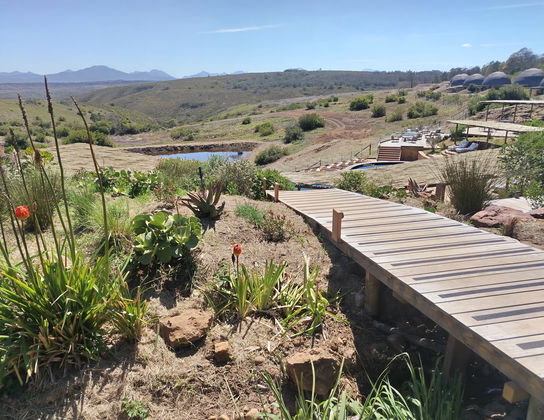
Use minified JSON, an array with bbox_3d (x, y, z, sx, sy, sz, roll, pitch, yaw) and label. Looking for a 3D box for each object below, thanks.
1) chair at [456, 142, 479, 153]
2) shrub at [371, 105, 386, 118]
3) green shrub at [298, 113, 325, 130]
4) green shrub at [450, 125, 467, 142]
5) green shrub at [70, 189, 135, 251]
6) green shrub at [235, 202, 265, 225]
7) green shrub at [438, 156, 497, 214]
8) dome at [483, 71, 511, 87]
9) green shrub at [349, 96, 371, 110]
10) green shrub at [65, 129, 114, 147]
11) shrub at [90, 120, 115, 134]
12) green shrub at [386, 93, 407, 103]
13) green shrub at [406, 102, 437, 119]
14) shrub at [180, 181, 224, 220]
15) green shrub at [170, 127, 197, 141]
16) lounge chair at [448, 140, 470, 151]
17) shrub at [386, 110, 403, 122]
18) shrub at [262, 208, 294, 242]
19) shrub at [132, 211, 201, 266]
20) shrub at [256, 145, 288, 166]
[{"bbox_3d":[18.125,-5.794,36.000,1.900,0.750,0.750,-11,21,-28],"label":"chair"},{"bbox_3d":[18.102,-16.742,66.000,2.600,2.200,2.500,4,19,14],"label":"shrub"},{"bbox_3d":[6.002,-13.447,59.000,3.900,2.500,3.600,1,19,6],"label":"green shrub"},{"bbox_3d":[19.692,-8.078,41.000,1.700,1.750,1.600,8,21,24],"label":"green shrub"},{"bbox_3d":[-2.030,0.078,4.540,0.686,0.683,0.617,0,19,0],"label":"green shrub"},{"bbox_3d":[-0.296,0.046,5.100,0.390,0.240,0.370,-2,19,-3],"label":"green shrub"},{"bbox_3d":[2.971,-0.388,5.768,0.769,0.820,0.731,0,19,0],"label":"green shrub"},{"bbox_3d":[60.129,-34.956,103.386,6.454,3.800,6.454,0,19,0],"label":"dome"},{"bbox_3d":[16.675,-20.227,73.601,4.068,2.472,3.458,0,19,0],"label":"green shrub"},{"bbox_3d":[-24.910,-9.814,52.609,6.131,2.422,3.679,0,19,0],"label":"green shrub"},{"bbox_3d":[-28.810,-14.023,66.000,4.000,2.500,3.600,-9,20,-22],"label":"shrub"},{"bbox_3d":[26.292,-23.659,81.673,4.006,2.022,3.004,0,19,0],"label":"green shrub"},{"bbox_3d":[24.030,-15.887,62.000,4.900,2.400,3.800,6,20,20],"label":"green shrub"},{"bbox_3d":[-0.967,-0.118,5.400,0.600,0.460,0.560,-5,19,-10],"label":"shrub"},{"bbox_3d":[-15.042,-12.967,65.635,4.285,2.259,3.214,0,19,0],"label":"green shrub"},{"bbox_3d":[18.011,-6.196,37.300,1.900,0.750,0.750,-11,21,-28],"label":"lounge chair"},{"bbox_3d":[17.982,-13.694,56.735,2.229,1.640,2.007,0,19,0],"label":"shrub"},{"bbox_3d":[0.055,0.164,4.648,0.383,0.384,0.364,0,19,0],"label":"shrub"},{"bbox_3d":[-1.060,0.286,3.900,0.670,0.480,0.620,-6,19,-16],"label":"shrub"},{"bbox_3d":[-0.153,-5.644,39.188,3.229,1.931,2.422,0,19,0],"label":"shrub"}]

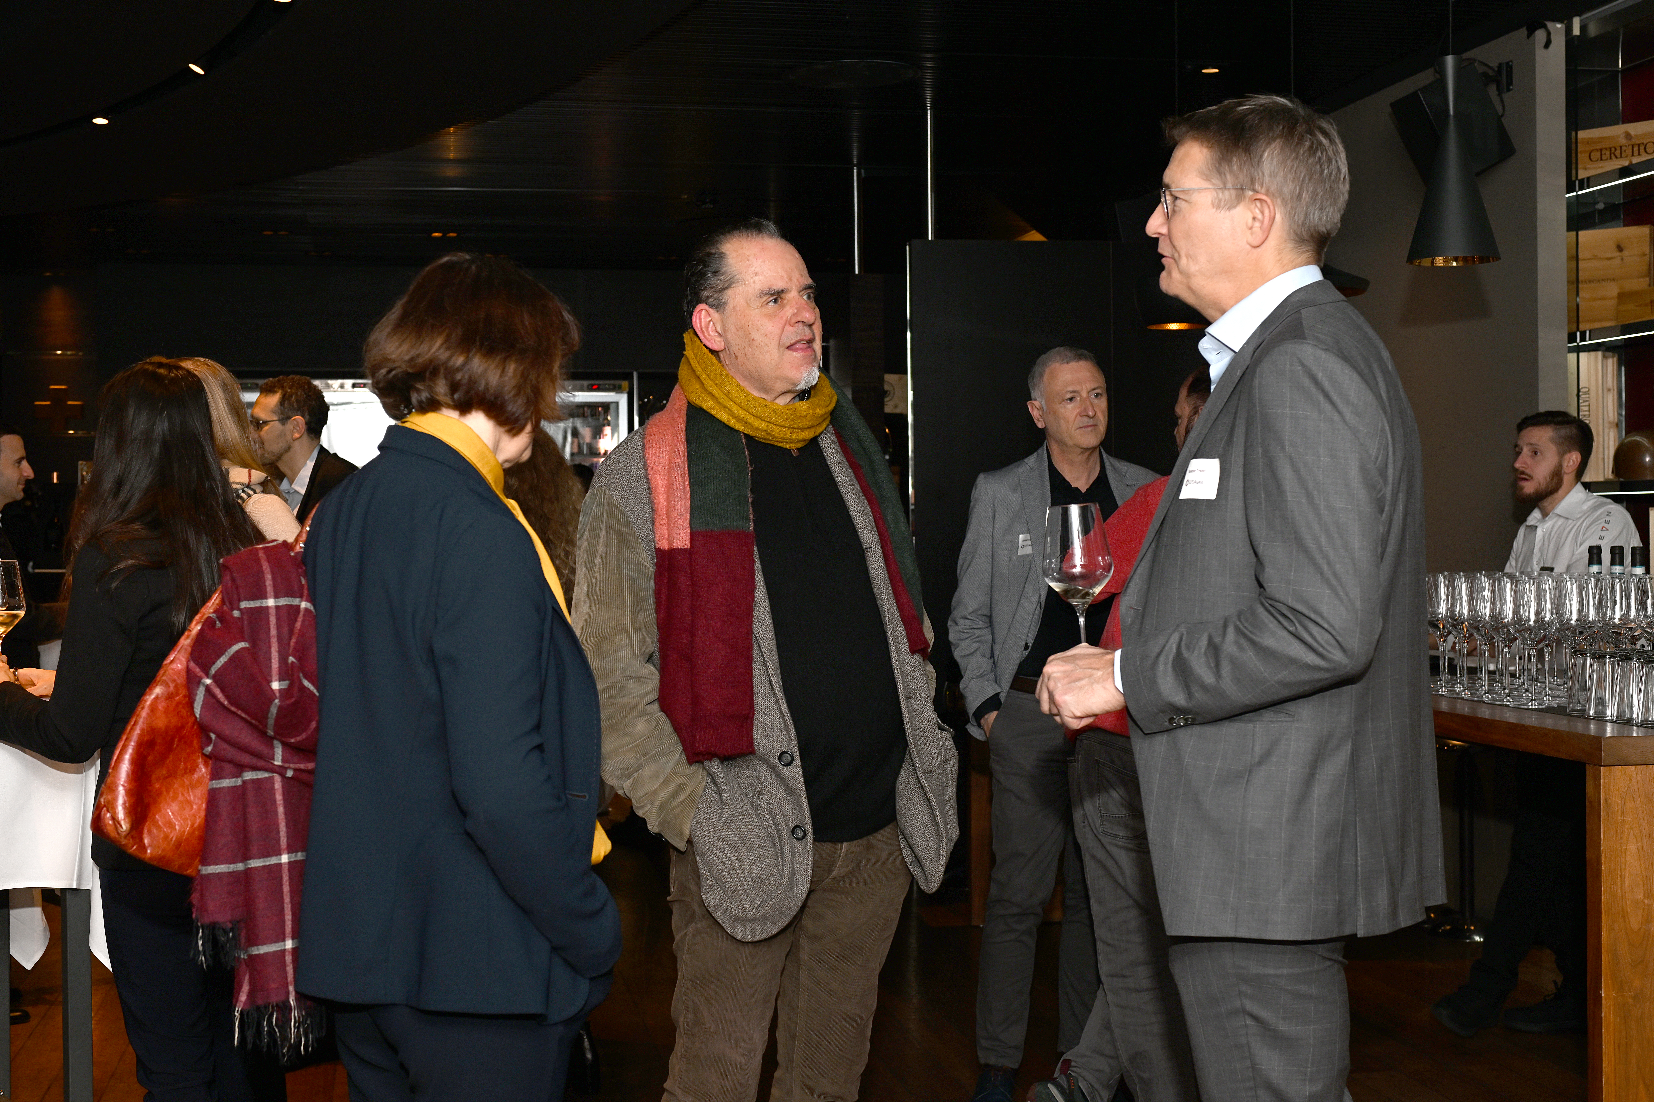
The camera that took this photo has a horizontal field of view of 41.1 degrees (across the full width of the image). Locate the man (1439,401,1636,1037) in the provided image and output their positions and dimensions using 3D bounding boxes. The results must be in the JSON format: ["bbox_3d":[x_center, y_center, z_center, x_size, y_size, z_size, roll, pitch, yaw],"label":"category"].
[{"bbox_3d":[1.920,0.460,5.970,0.520,1.690,0.490,-1,0,-23],"label":"man"}]

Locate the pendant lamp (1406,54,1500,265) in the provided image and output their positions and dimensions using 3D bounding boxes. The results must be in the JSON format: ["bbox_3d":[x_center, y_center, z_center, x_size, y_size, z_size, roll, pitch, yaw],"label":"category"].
[{"bbox_3d":[1.312,-0.822,4.620,0.190,0.425,0.190,-1,0,0],"label":"pendant lamp"}]

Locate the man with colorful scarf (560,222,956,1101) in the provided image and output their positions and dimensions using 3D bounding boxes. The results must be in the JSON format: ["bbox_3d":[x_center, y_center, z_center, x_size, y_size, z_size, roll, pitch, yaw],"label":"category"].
[{"bbox_3d":[-0.088,0.443,3.000,0.560,1.780,0.370,-1,0,-27],"label":"man with colorful scarf"}]

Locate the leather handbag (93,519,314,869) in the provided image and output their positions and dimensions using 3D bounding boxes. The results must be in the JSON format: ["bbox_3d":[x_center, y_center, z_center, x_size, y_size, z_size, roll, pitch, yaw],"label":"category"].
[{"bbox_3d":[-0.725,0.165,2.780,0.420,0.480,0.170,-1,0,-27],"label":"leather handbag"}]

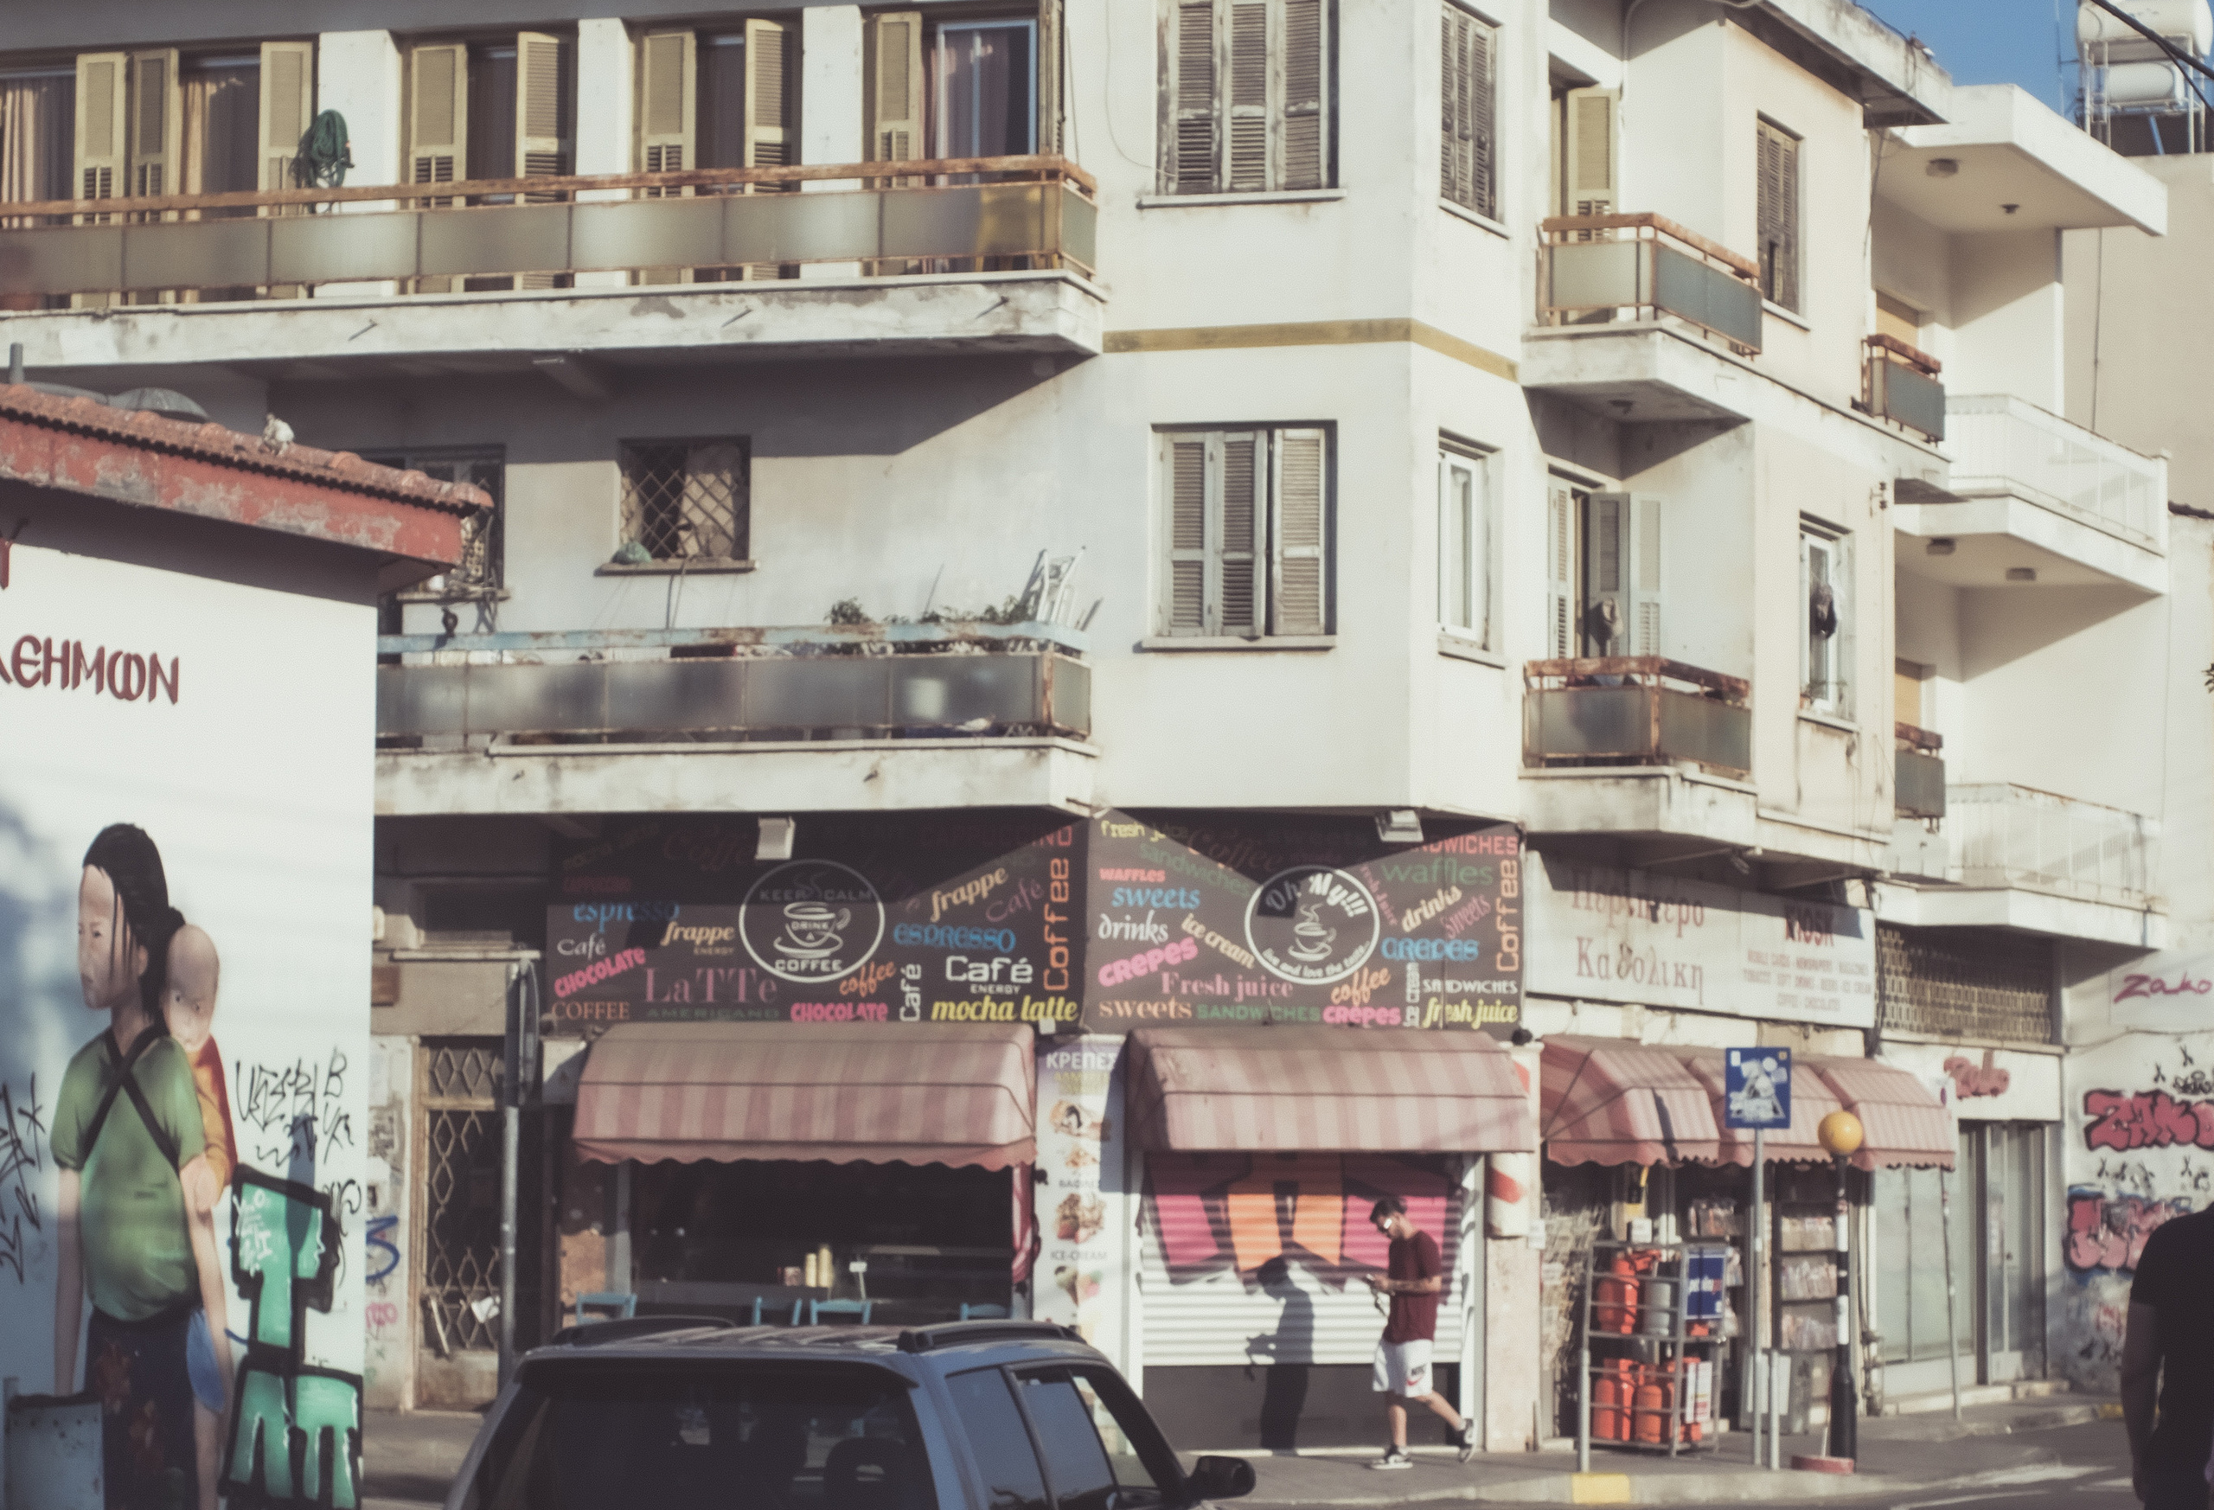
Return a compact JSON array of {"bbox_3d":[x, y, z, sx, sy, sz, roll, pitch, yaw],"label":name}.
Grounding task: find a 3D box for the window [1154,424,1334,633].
[{"bbox_3d":[0.944,-1.518,26.211,1.236,1.460,0.140,-1,-6,12],"label":"window"}]

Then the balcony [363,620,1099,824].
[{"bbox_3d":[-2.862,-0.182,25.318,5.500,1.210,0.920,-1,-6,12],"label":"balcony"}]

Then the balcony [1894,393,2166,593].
[{"bbox_3d":[7.538,-2.142,33.052,1.660,1.196,4.176,-3,-7,33],"label":"balcony"}]

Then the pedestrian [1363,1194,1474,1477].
[{"bbox_3d":[1.999,3.679,24.659,0.700,1.710,0.500,2,-6,-12],"label":"pedestrian"}]

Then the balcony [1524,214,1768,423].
[{"bbox_3d":[3.967,-3.121,28.302,0.875,1.198,2.260,-3,-7,32],"label":"balcony"}]

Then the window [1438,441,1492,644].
[{"bbox_3d":[2.312,-1.362,25.610,0.140,1.290,0.930,-3,-7,31],"label":"window"}]

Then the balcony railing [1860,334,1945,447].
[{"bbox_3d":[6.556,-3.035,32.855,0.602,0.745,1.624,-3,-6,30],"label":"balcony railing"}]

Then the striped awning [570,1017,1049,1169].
[{"bbox_3d":[-2.025,2.273,25.986,2.960,0.961,0.800,-1,-6,12],"label":"striped awning"}]

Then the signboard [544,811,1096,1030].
[{"bbox_3d":[-2.024,1.158,26.483,3.856,1.470,0.060,-1,-6,12],"label":"signboard"}]

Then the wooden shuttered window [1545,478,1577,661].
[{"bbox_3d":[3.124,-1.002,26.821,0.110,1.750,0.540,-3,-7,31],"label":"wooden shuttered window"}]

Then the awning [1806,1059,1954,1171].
[{"bbox_3d":[6.139,2.888,31.364,0.800,0.914,1.989,-3,-7,32],"label":"awning"}]

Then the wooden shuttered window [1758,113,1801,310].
[{"bbox_3d":[4.945,-4.001,28.782,0.140,1.370,0.910,-3,-7,31],"label":"wooden shuttered window"}]

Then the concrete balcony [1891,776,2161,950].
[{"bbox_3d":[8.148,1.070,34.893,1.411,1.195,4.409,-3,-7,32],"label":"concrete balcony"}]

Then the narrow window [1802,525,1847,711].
[{"bbox_3d":[5.504,-1.022,29.867,0.140,1.498,1.087,-3,-7,32],"label":"narrow window"}]

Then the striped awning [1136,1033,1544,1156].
[{"bbox_3d":[1.483,2.184,25.173,2.594,0.784,0.580,3,-6,-20],"label":"striped awning"}]

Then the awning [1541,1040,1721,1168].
[{"bbox_3d":[3.616,2.369,26.624,0.690,0.797,1.434,-3,-7,31],"label":"awning"}]

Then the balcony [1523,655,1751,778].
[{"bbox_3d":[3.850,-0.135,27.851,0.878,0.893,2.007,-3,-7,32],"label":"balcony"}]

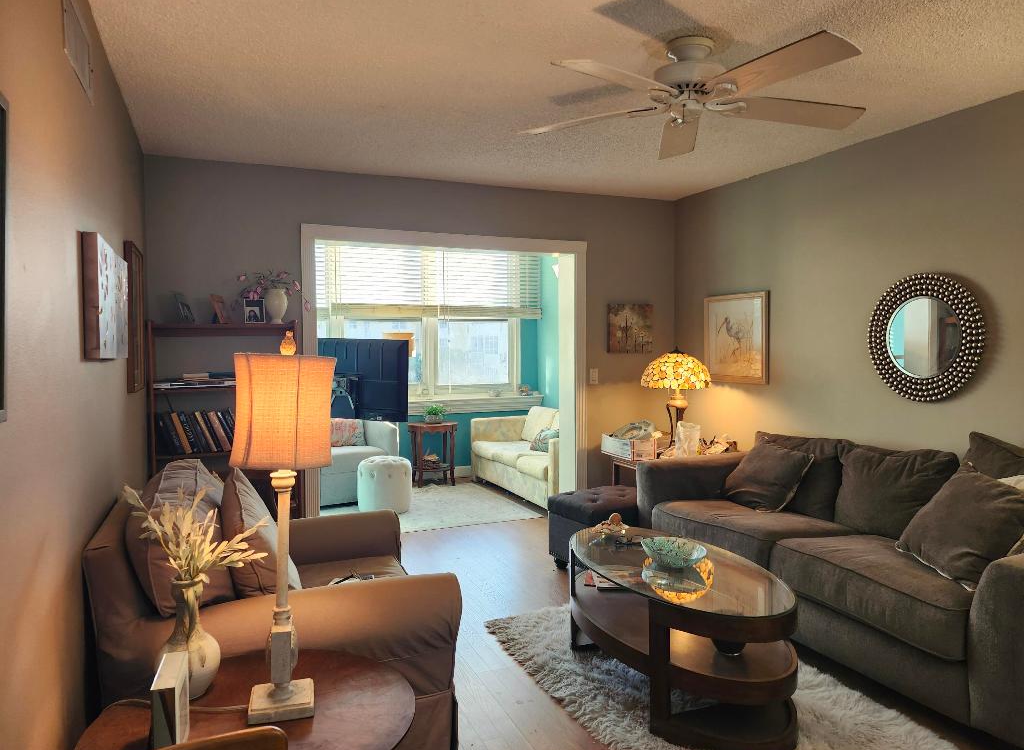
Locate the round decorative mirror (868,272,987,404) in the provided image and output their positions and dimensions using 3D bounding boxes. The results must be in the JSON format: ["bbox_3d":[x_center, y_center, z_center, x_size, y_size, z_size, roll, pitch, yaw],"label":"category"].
[{"bbox_3d":[2.030,-0.185,3.362,0.050,0.625,0.620,-1,3,-24],"label":"round decorative mirror"}]

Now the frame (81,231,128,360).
[{"bbox_3d":[-1.352,-0.240,2.288,0.036,0.370,0.720,-1,3,-24],"label":"frame"}]

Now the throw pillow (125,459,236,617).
[{"bbox_3d":[-1.065,0.492,2.253,0.190,0.450,0.450,-7,4,-8],"label":"throw pillow"}]

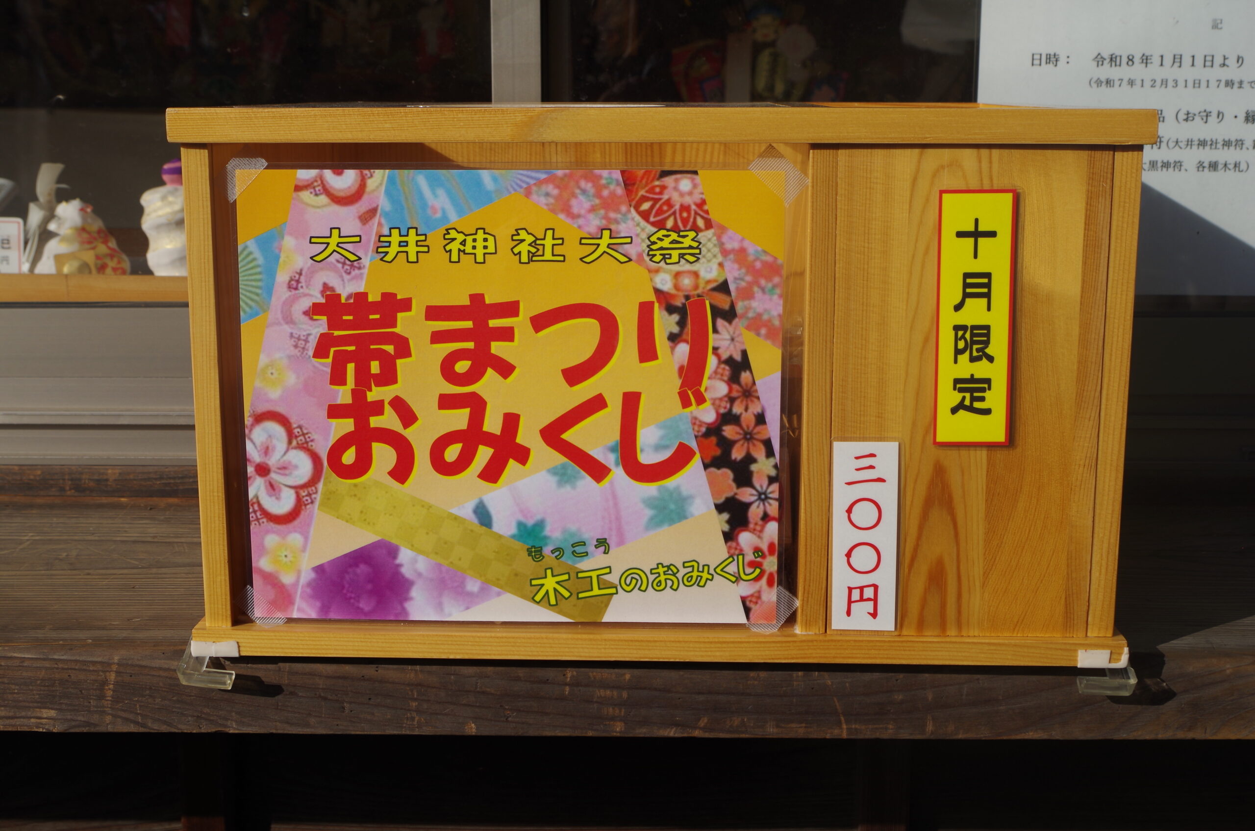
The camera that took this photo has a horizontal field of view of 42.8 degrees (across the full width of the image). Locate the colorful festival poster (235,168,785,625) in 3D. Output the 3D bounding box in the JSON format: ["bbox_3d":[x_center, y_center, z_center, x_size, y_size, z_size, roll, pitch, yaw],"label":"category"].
[{"bbox_3d":[-0.053,-0.006,0.740,0.248,0.212,0.003,0,11,2],"label":"colorful festival poster"}]

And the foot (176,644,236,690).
[{"bbox_3d":[-0.199,0.118,0.761,0.026,0.017,0.026,0,11,2],"label":"foot"}]

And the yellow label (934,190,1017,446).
[{"bbox_3d":[0.156,-0.043,0.718,0.034,0.116,0.003,0,11,2],"label":"yellow label"}]

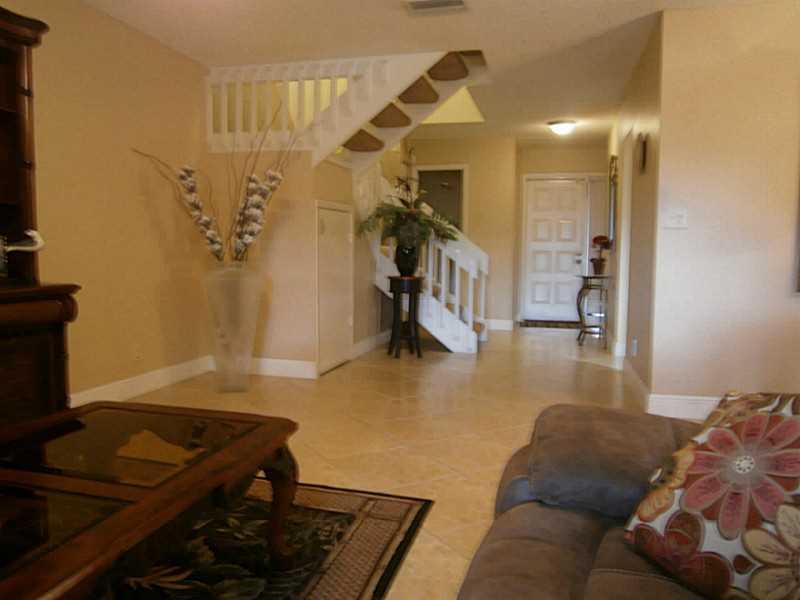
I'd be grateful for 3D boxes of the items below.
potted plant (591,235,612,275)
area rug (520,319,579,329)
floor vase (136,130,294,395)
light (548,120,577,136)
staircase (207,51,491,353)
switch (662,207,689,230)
[{"bbox_3d":[2.114,-0.467,6.335,0.210,0.420,0.200,2,4,15],"label":"potted plant"},{"bbox_3d":[2.071,0.346,8.237,0.780,0.012,0.600,2,4,15],"label":"area rug"},{"bbox_3d":[-1.170,-0.306,4.106,0.880,1.840,0.700,2,4,15],"label":"floor vase"},{"bbox_3d":[1.773,-1.860,6.555,0.320,0.140,0.320,2,4,15],"label":"light"},{"bbox_3d":[-0.195,-0.681,5.555,2.050,2.420,2.500,2,4,15],"label":"staircase"},{"bbox_3d":[1.607,-0.471,3.489,0.120,0.118,0.012,2,4,15],"label":"switch"}]

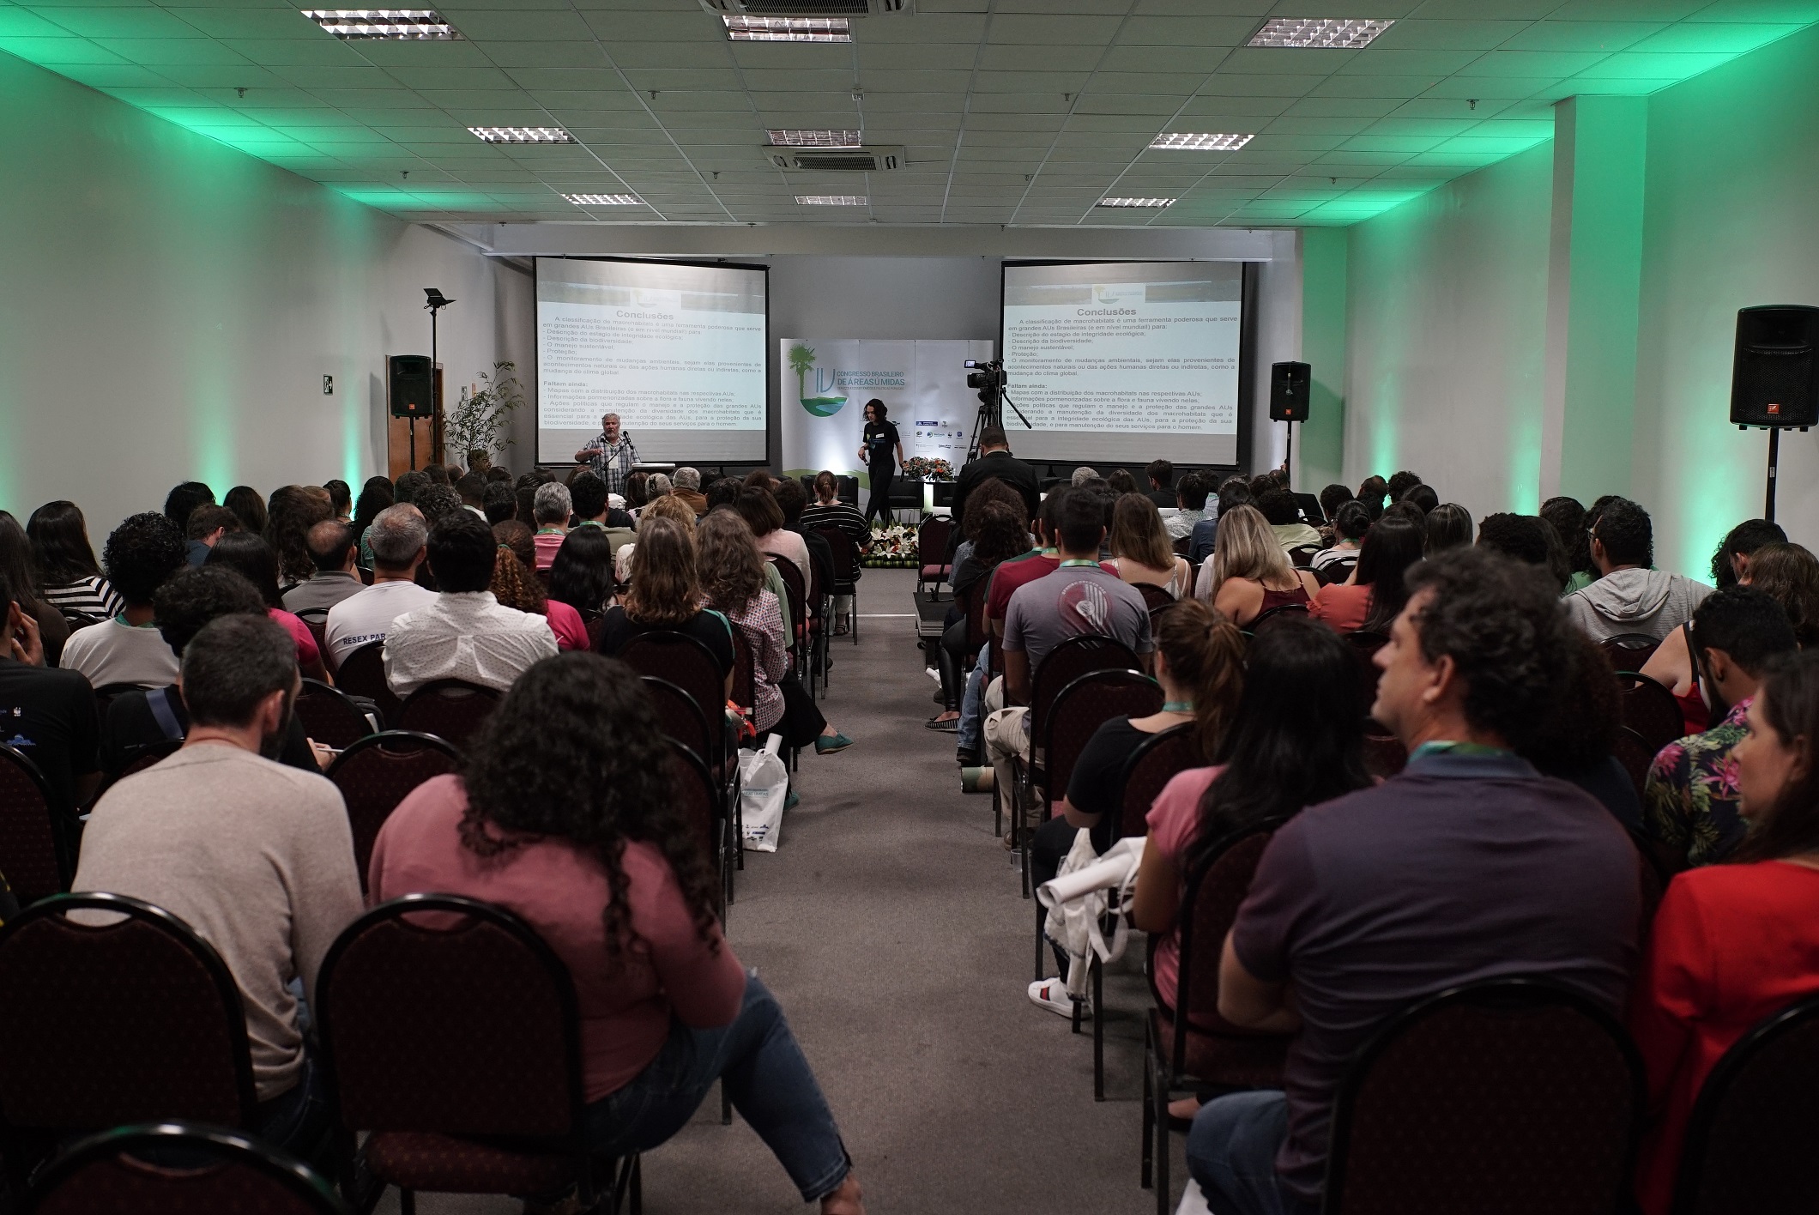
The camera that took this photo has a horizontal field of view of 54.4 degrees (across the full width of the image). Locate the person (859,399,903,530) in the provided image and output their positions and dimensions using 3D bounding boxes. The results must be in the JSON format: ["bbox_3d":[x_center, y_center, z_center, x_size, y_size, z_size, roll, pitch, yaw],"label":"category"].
[{"bbox_3d":[-0.339,-1.564,20.445,0.500,1.660,0.500,5,7,37],"label":"person"}]

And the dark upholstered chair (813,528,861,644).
[{"bbox_3d":[-0.601,-0.197,13.074,0.450,0.905,0.540,0,6,0],"label":"dark upholstered chair"}]

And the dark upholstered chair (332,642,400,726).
[{"bbox_3d":[-1.724,0.551,6.224,0.450,0.940,0.560,0,6,0],"label":"dark upholstered chair"}]

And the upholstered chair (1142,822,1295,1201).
[{"bbox_3d":[0.682,0.801,3.466,0.450,0.905,0.540,0,6,0],"label":"upholstered chair"}]

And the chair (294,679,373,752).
[{"bbox_3d":[-1.717,0.645,5.295,0.450,0.940,0.560,0,6,0],"label":"chair"}]

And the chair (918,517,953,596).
[{"bbox_3d":[0.286,-0.362,15.384,0.450,0.940,0.560,0,6,0],"label":"chair"}]

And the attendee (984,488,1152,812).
[{"bbox_3d":[0.536,0.257,6.284,0.560,1.380,0.850,0,6,-4],"label":"attendee"}]

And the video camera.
[{"bbox_3d":[0.515,-1.576,12.006,0.320,0.220,0.170,6,8,44],"label":"video camera"}]

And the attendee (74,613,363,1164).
[{"bbox_3d":[-1.174,0.662,3.204,0.530,1.333,0.780,0,6,0],"label":"attendee"}]

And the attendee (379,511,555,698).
[{"bbox_3d":[-1.291,0.397,5.457,0.530,1.407,0.750,0,6,0],"label":"attendee"}]

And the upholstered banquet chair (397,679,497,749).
[{"bbox_3d":[-1.291,0.645,5.315,0.450,0.940,0.560,0,6,0],"label":"upholstered banquet chair"}]

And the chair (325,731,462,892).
[{"bbox_3d":[-1.205,0.733,4.454,0.450,0.940,0.560,0,6,0],"label":"chair"}]

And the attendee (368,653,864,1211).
[{"bbox_3d":[-0.490,0.670,3.182,0.760,1.210,0.900,1,6,9],"label":"attendee"}]

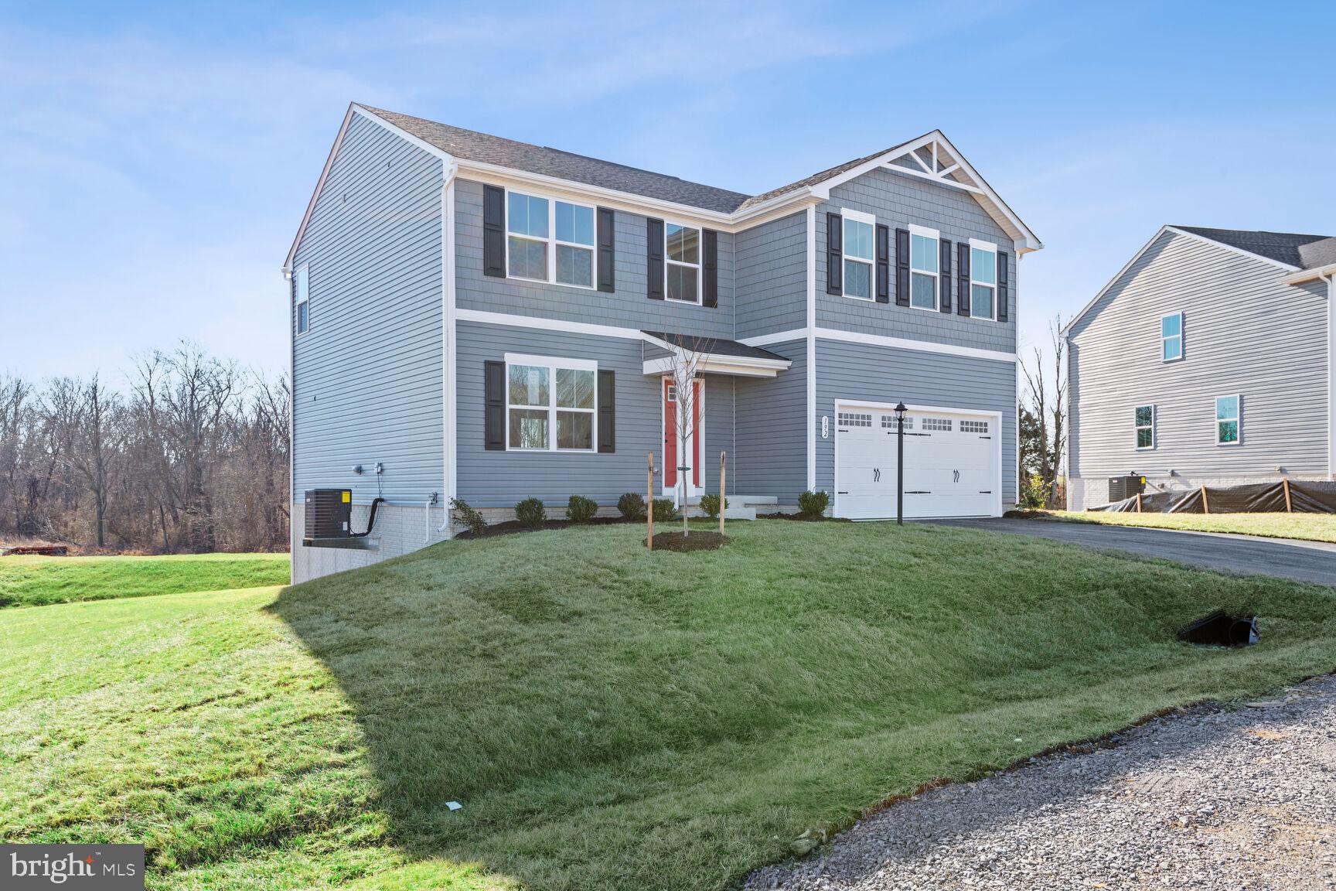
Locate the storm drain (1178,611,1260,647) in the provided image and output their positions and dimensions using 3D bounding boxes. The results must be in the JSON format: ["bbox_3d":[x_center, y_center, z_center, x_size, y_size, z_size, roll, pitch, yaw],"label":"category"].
[{"bbox_3d":[6.562,2.178,11.500,0.660,0.370,0.800,2,-3,-36],"label":"storm drain"}]

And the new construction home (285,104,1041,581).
[{"bbox_3d":[-0.532,-1.720,21.860,12.800,9.900,11.700,2,-3,-36],"label":"new construction home"}]

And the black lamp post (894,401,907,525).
[{"bbox_3d":[3.779,0.292,15.700,0.210,2.000,0.210,0,-2,0],"label":"black lamp post"}]

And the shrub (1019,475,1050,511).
[{"bbox_3d":[10.617,1.364,28.000,0.900,1.030,0.880,2,-3,-36],"label":"shrub"}]

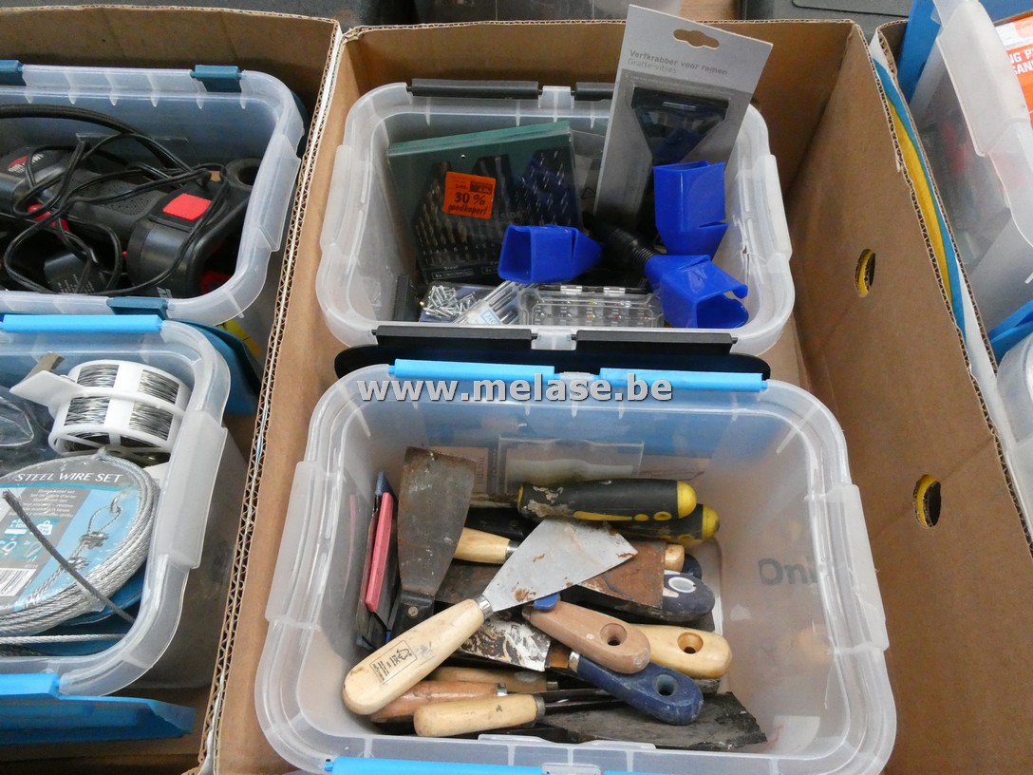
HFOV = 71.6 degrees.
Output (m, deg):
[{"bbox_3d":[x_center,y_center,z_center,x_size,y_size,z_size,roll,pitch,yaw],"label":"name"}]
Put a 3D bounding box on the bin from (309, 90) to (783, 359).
[{"bbox_3d":[0.028,-0.097,0.583,0.330,0.160,0.232,1,64,0],"label":"bin"}]

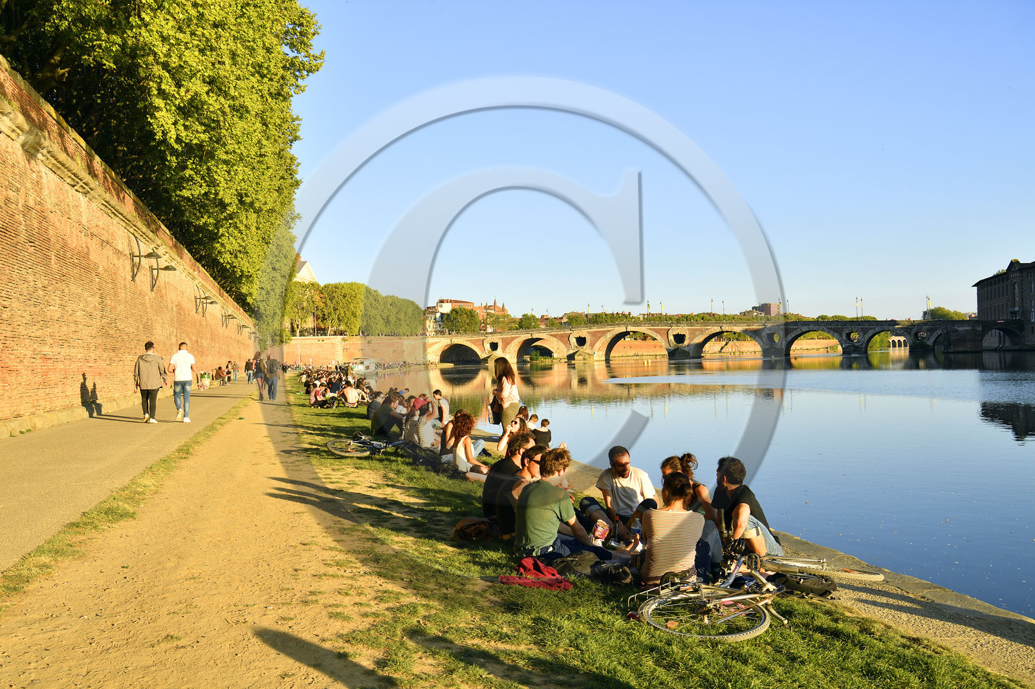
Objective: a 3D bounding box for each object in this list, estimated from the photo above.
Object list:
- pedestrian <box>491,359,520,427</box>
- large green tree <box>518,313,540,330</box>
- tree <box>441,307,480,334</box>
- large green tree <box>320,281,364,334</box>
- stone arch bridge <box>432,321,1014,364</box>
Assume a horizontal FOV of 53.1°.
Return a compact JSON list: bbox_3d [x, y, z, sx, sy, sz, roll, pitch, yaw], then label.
[{"bbox_3d":[-0.170,1.030,16.800,0.460,1.660,0.460,-2,-1,30],"label":"pedestrian"},{"bbox_3d":[6.000,-9.300,525.000,11.500,13.000,11.500,-1,-1,0],"label":"large green tree"},{"bbox_3d":[-26.300,-10.100,485.000,18.000,15.500,17.500,-1,-1,0],"label":"tree"},{"bbox_3d":[-52.236,-10.344,308.000,13.500,16.600,13.500,-2,-1,-10],"label":"large green tree"},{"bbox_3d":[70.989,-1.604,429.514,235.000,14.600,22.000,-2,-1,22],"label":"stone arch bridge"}]

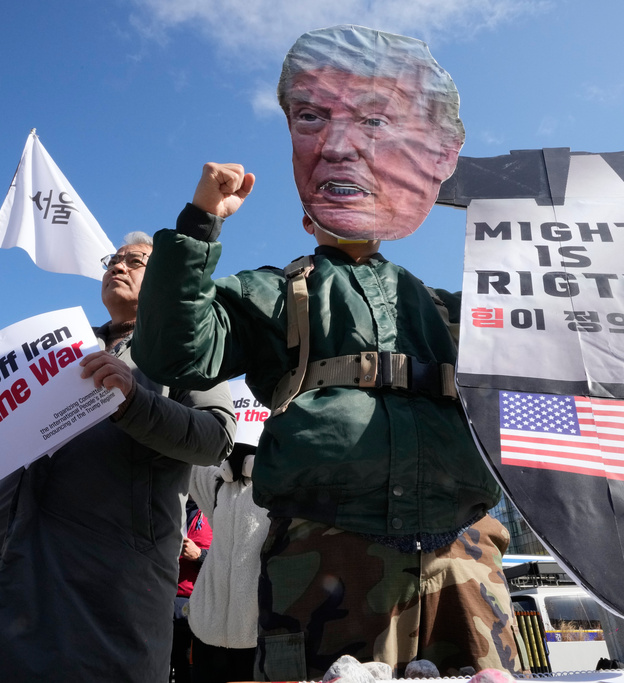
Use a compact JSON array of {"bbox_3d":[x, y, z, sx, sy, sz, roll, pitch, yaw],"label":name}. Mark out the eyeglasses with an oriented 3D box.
[{"bbox_3d":[-0.511,-0.198,1.402,0.142,0.046,0.145,-4,-23,13],"label":"eyeglasses"}]

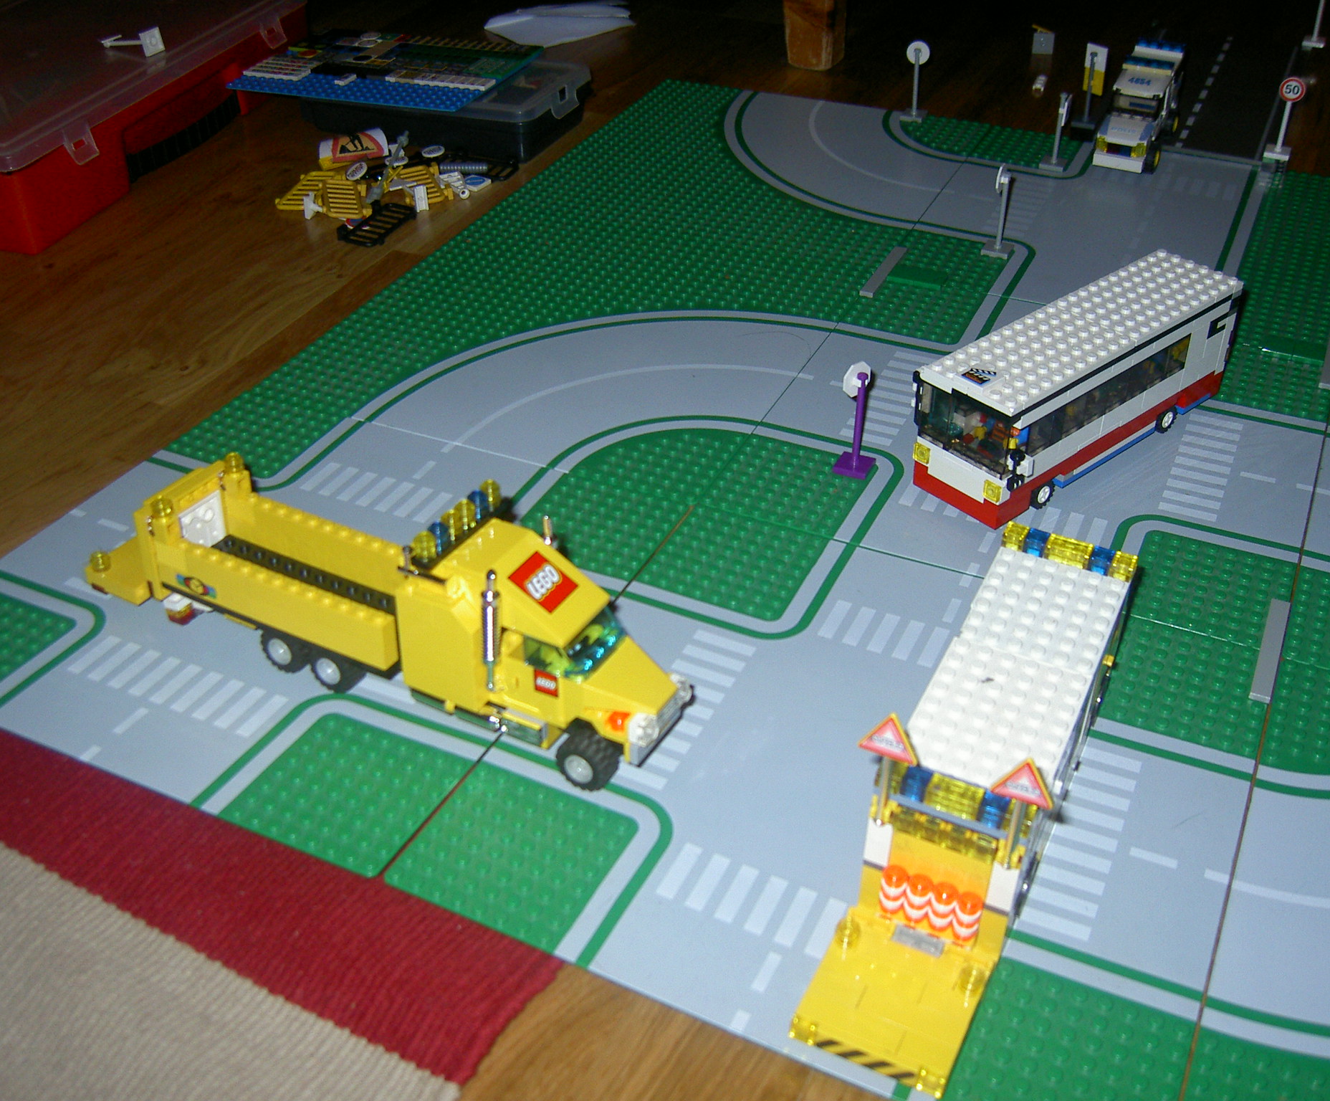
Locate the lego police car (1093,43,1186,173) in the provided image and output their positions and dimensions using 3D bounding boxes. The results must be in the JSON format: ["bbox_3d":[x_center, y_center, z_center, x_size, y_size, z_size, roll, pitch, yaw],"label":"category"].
[{"bbox_3d":[0.329,-0.305,0.992,0.042,0.056,0.110,15,40,21],"label":"lego police car"}]

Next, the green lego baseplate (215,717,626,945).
[{"bbox_3d":[-0.082,0.094,0.505,0.136,0.004,0.063,15,37,20],"label":"green lego baseplate"}]

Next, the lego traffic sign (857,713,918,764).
[{"bbox_3d":[0.066,0.053,0.418,0.018,0.017,0.004,15,40,21],"label":"lego traffic sign"}]

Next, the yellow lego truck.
[{"bbox_3d":[-0.117,0.006,0.556,0.268,0.086,0.051,18,38,23],"label":"yellow lego truck"}]

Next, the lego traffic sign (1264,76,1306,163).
[{"bbox_3d":[0.401,-0.279,0.930,0.017,0.050,0.016,15,40,21],"label":"lego traffic sign"}]

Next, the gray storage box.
[{"bbox_3d":[-0.156,-0.326,1.052,0.171,0.039,0.112,11,39,15],"label":"gray storage box"}]

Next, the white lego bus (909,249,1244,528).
[{"bbox_3d":[0.199,-0.079,0.691,0.179,0.067,0.052,-28,45,-31],"label":"white lego bus"}]

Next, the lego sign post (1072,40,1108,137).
[{"bbox_3d":[0.296,-0.321,1.002,0.017,0.056,0.016,15,40,21],"label":"lego sign post"}]

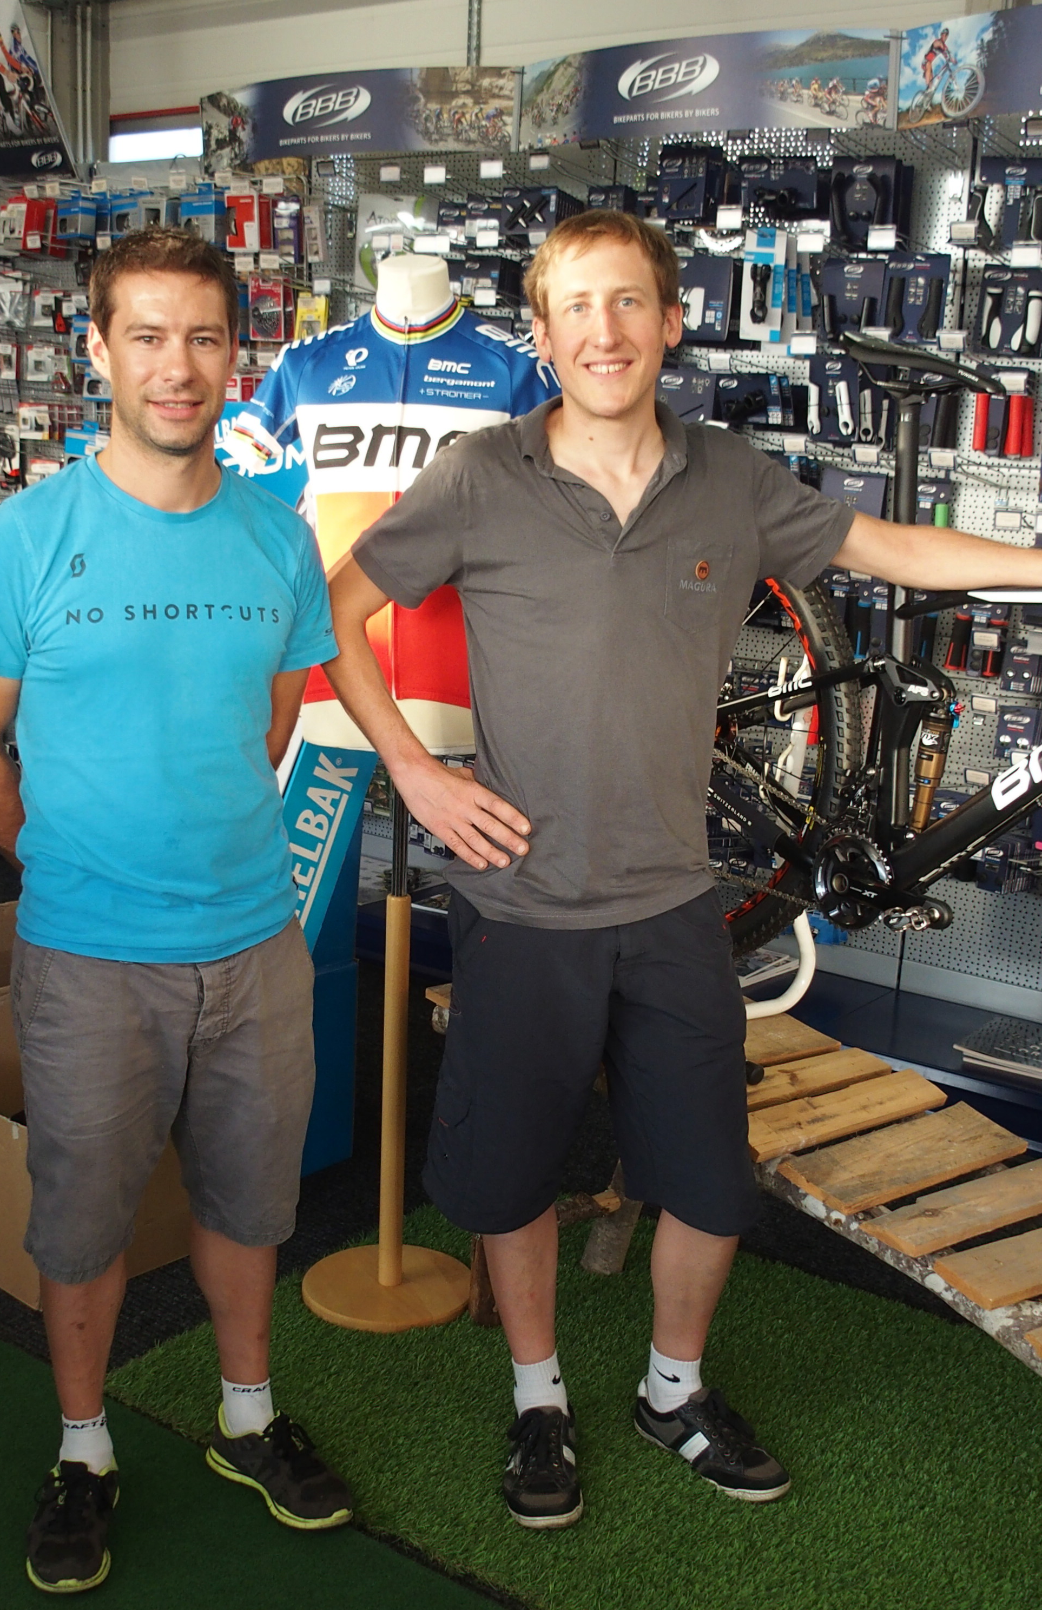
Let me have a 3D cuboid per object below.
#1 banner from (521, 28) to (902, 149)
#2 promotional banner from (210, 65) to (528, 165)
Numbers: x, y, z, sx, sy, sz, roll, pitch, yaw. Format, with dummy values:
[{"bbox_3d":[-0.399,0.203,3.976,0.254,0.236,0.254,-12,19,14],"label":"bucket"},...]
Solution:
[{"bbox_3d":[0.355,-1.607,3.890,0.980,0.195,0.130,11,16,33],"label":"banner"},{"bbox_3d":[-0.461,-1.772,4.446,0.980,0.195,0.130,11,16,33],"label":"promotional banner"}]

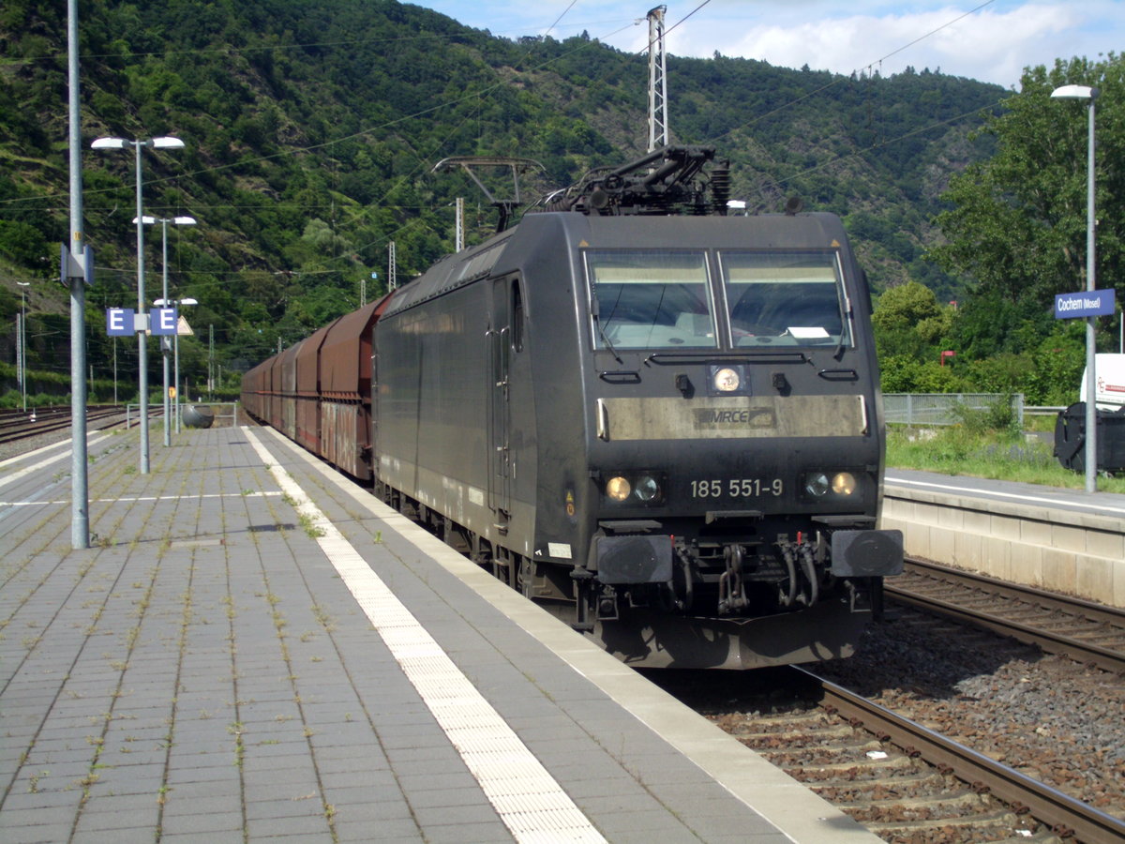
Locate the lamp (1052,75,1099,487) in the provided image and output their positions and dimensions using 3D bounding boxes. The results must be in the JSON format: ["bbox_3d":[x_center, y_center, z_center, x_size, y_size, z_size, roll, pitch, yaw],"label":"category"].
[{"bbox_3d":[7.131,-1.859,28.500,0.720,5.660,0.290,-1,1,-10],"label":"lamp"}]

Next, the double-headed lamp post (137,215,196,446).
[{"bbox_3d":[-10.742,-2.460,55.500,1.690,6.250,0.300,-1,1,-10],"label":"double-headed lamp post"}]

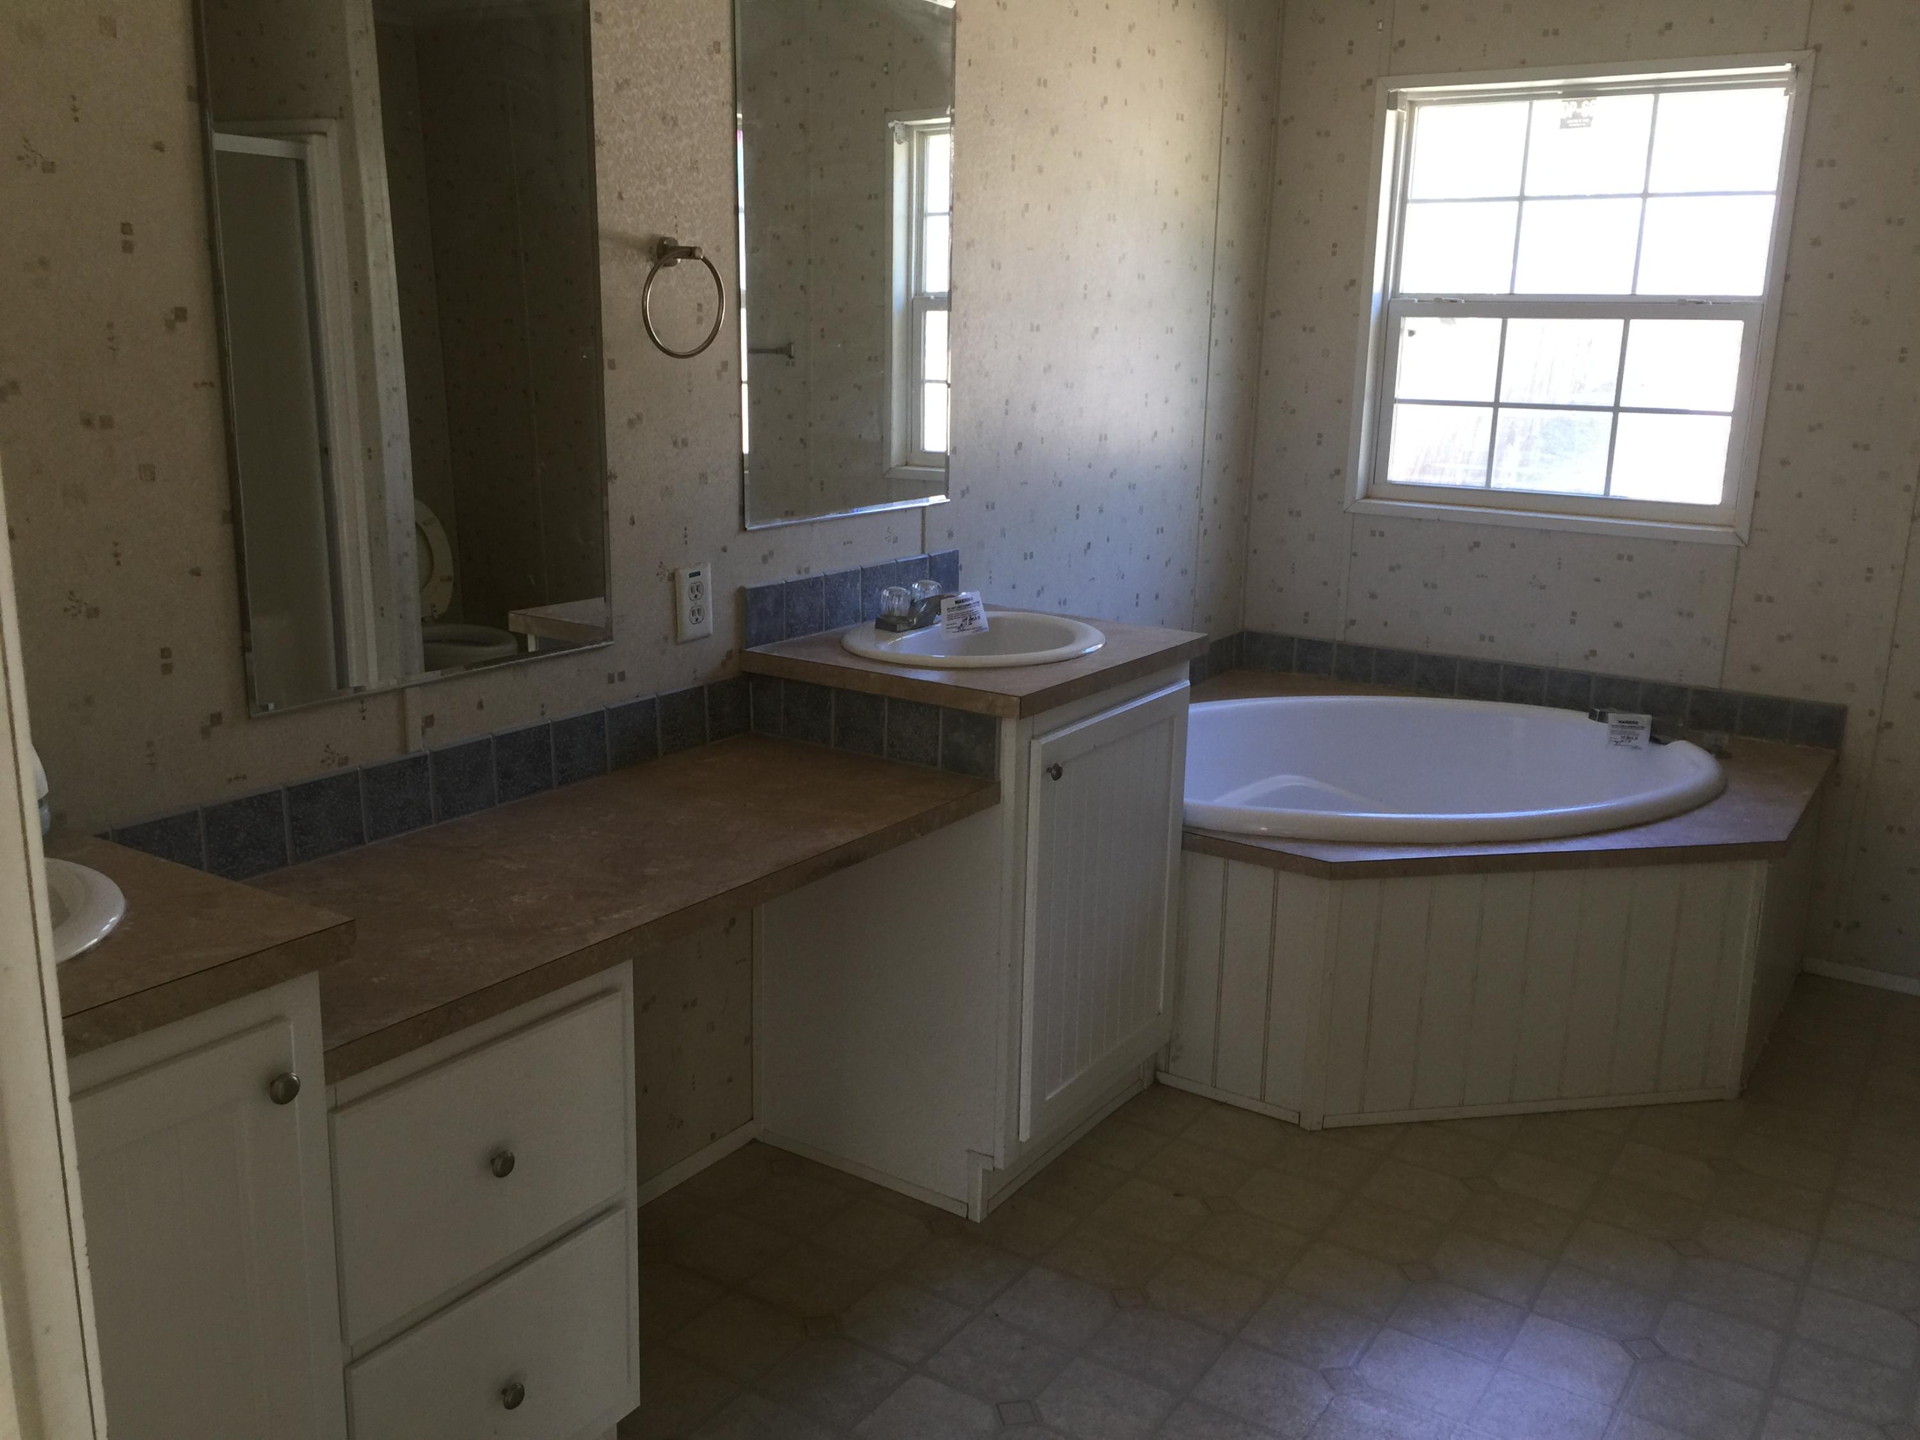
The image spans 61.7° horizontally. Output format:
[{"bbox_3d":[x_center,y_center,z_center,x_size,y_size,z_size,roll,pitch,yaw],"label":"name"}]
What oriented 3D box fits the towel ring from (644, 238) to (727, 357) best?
[{"bbox_3d":[-0.421,-0.627,2.388,0.071,0.175,0.182,10,16,32],"label":"towel ring"}]

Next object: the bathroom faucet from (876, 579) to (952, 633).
[{"bbox_3d":[-0.059,-0.202,2.880,0.113,0.077,0.151,10,16,32],"label":"bathroom faucet"}]

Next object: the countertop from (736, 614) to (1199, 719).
[{"bbox_3d":[0.050,-0.117,2.825,0.540,0.034,0.659,10,16,32],"label":"countertop"}]

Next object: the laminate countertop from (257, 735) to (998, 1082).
[{"bbox_3d":[-0.480,0.186,2.114,0.499,0.034,1.204,10,16,32],"label":"laminate countertop"}]

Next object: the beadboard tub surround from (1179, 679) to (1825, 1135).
[{"bbox_3d":[0.978,0.359,3.533,1.474,0.541,1.493,10,16,32],"label":"beadboard tub surround"}]

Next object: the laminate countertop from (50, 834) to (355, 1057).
[{"bbox_3d":[-0.958,0.216,1.331,0.543,0.034,0.656,10,16,32],"label":"laminate countertop"}]

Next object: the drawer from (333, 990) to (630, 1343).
[{"bbox_3d":[-0.648,0.435,1.802,0.406,0.255,0.383,10,16,32],"label":"drawer"}]

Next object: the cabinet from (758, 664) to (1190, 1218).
[{"bbox_3d":[0.029,0.322,2.909,0.543,0.861,0.601,10,16,32],"label":"cabinet"}]

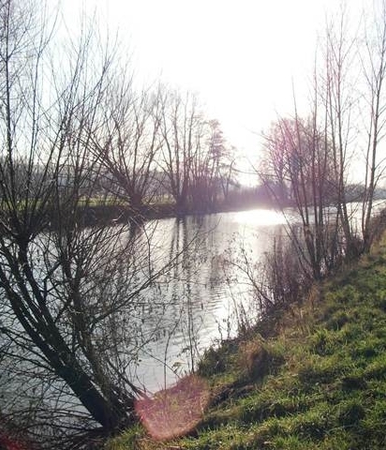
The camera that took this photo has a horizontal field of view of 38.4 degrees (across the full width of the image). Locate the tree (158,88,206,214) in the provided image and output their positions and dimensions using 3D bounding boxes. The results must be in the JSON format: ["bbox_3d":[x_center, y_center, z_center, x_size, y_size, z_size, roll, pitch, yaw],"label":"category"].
[{"bbox_3d":[-1.182,-7.553,57.000,4.834,12.818,4.800,0,3,0],"label":"tree"}]

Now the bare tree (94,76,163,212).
[{"bbox_3d":[-5.465,-6.821,47.000,5.813,11.408,5.500,0,3,0],"label":"bare tree"}]

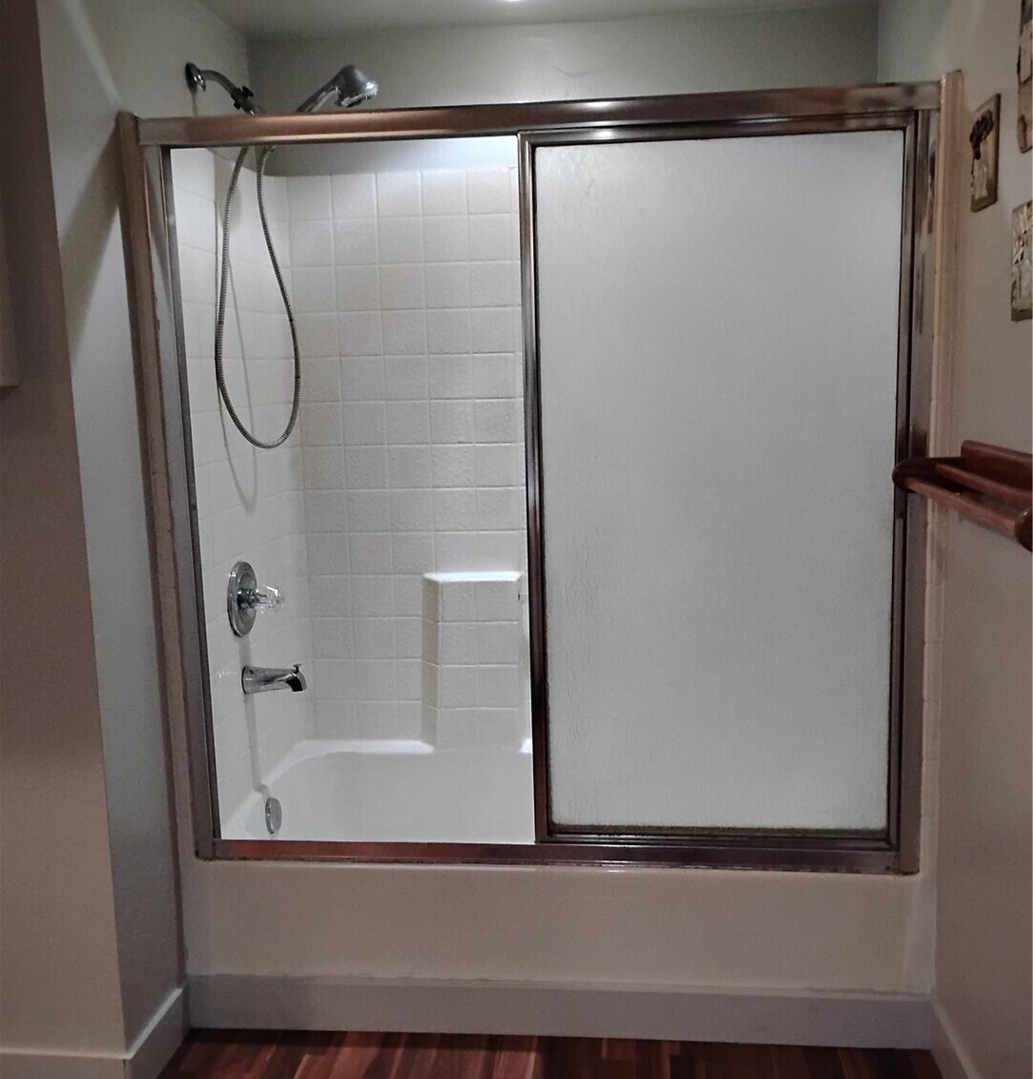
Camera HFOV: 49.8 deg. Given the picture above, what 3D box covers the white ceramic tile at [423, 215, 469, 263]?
[{"bbox_3d":[-0.175,-0.738,2.733,0.109,0.109,0.010,-1,8,5],"label":"white ceramic tile"}]

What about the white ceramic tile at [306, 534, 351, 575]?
[{"bbox_3d":[-0.486,0.041,2.873,0.109,0.109,0.010,-1,8,5],"label":"white ceramic tile"}]

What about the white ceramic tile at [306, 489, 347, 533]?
[{"bbox_3d":[-0.490,-0.071,2.870,0.109,0.109,0.010,-1,9,5],"label":"white ceramic tile"}]

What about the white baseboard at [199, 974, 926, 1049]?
[{"bbox_3d":[0.066,0.960,2.256,1.501,0.101,0.022,-1,8,6],"label":"white baseboard"}]

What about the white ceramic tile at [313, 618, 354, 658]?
[{"bbox_3d":[-0.480,0.260,2.906,0.109,0.109,0.010,-1,9,5],"label":"white ceramic tile"}]

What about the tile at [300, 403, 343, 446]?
[{"bbox_3d":[-0.495,-0.291,2.823,0.109,0.109,0.010,-1,9,5],"label":"tile"}]

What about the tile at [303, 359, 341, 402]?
[{"bbox_3d":[-0.502,-0.404,2.830,0.111,0.111,0.010,-1,9,5],"label":"tile"}]

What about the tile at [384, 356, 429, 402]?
[{"bbox_3d":[-0.274,-0.403,2.781,0.109,0.109,0.010,-1,8,6],"label":"tile"}]

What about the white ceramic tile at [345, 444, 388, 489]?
[{"bbox_3d":[-0.381,-0.182,2.831,0.109,0.109,0.010,-1,8,5],"label":"white ceramic tile"}]

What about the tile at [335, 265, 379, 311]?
[{"bbox_3d":[-0.396,-0.628,2.785,0.111,0.111,0.010,-1,9,5],"label":"tile"}]

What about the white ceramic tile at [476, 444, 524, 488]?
[{"bbox_3d":[-0.048,-0.187,2.802,0.109,0.109,0.010,-1,9,5],"label":"white ceramic tile"}]

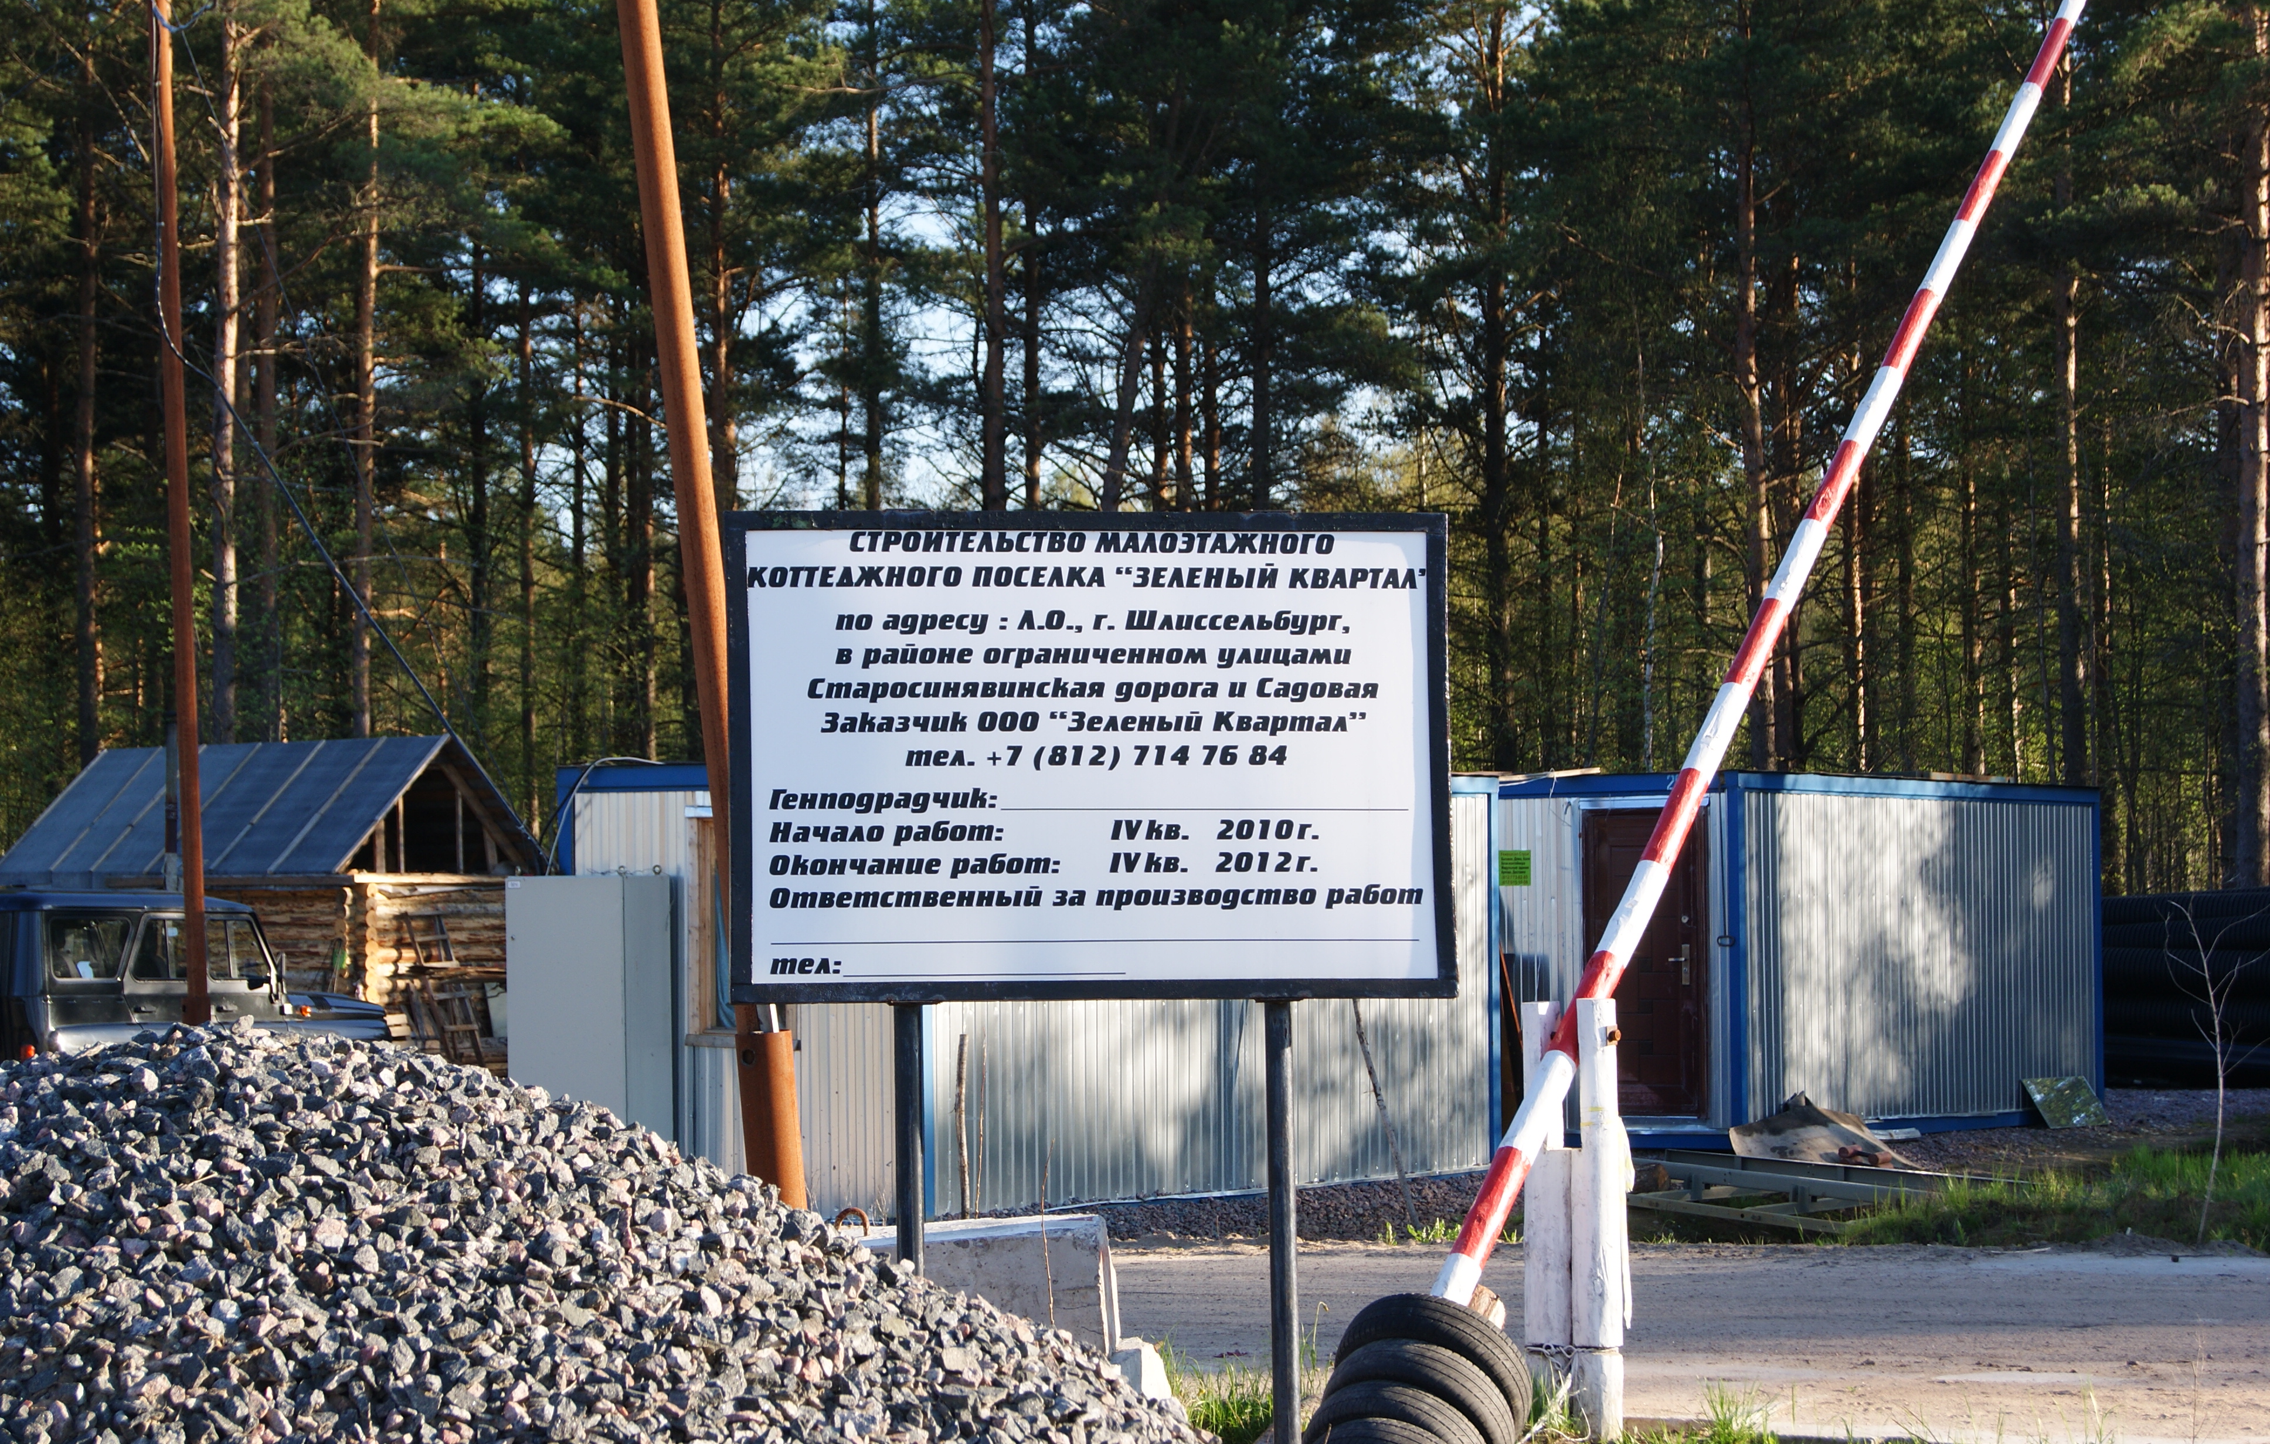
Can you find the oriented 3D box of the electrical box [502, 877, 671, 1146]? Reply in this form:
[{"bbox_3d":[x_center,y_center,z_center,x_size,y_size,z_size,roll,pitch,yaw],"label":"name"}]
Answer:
[{"bbox_3d":[-2.918,1.752,27.626,0.810,1.850,0.395,-2,-2,34],"label":"electrical box"}]

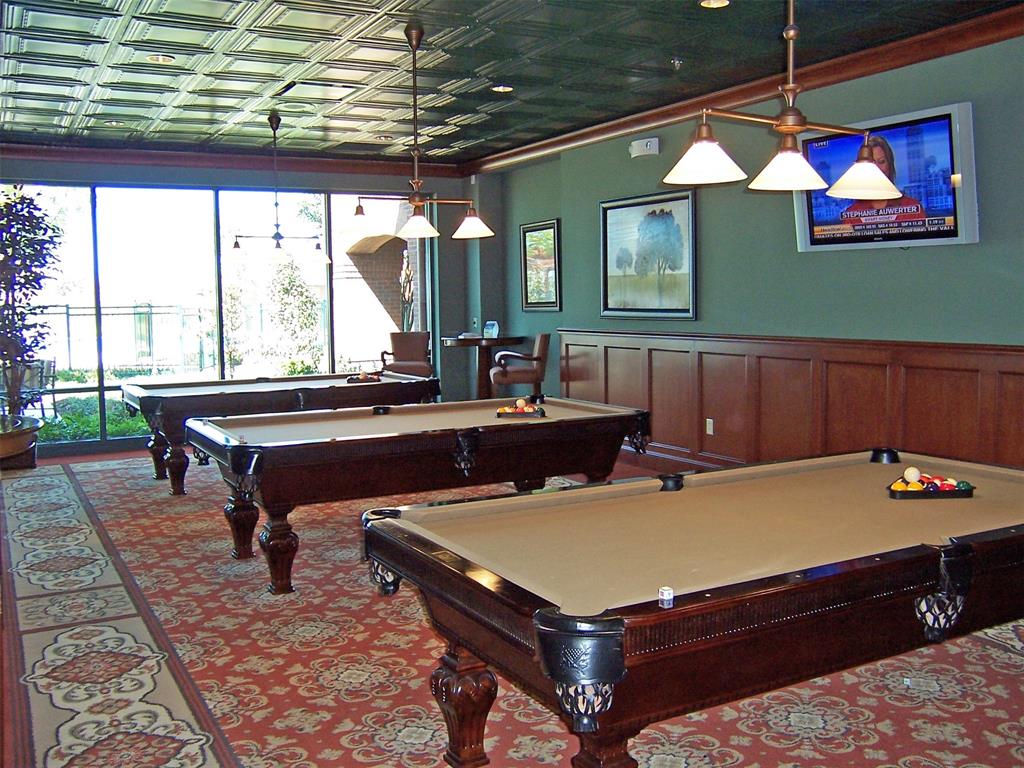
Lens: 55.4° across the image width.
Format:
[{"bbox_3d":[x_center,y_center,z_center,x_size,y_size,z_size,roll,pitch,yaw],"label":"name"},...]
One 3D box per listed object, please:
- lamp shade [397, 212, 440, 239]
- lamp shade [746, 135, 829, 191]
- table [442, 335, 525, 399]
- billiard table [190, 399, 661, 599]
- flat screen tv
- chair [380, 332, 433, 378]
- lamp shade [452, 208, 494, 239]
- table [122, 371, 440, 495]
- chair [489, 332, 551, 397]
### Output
[{"bbox_3d":[-0.544,-0.932,5.672,0.255,0.155,0.255,-1,5,0],"label":"lamp shade"},{"bbox_3d":[0.868,-0.700,3.066,0.250,0.165,0.250,-1,5,0],"label":"lamp shade"},{"bbox_3d":[-0.289,0.068,10.000,0.850,1.075,0.850,-1,5,0],"label":"table"},{"bbox_3d":[-0.535,0.585,5.814,2.510,0.790,1.370,-4,6,-28],"label":"billiard table"},{"bbox_3d":[2.178,-1.180,5.797,0.110,0.735,1.235,-13,10,-27],"label":"flat screen tv"},{"bbox_3d":[-1.124,0.025,10.450,0.570,1.110,0.620,-1,5,-2],"label":"chair"},{"bbox_3d":[-0.238,-0.964,5.836,0.255,0.165,0.255,-1,5,0],"label":"lamp shade"},{"bbox_3d":[-1.950,0.385,8.367,2.510,0.790,1.370,-4,6,-28],"label":"table"},{"bbox_3d":[0.079,0.077,9.620,0.630,1.110,0.570,-1,5,-6],"label":"chair"}]

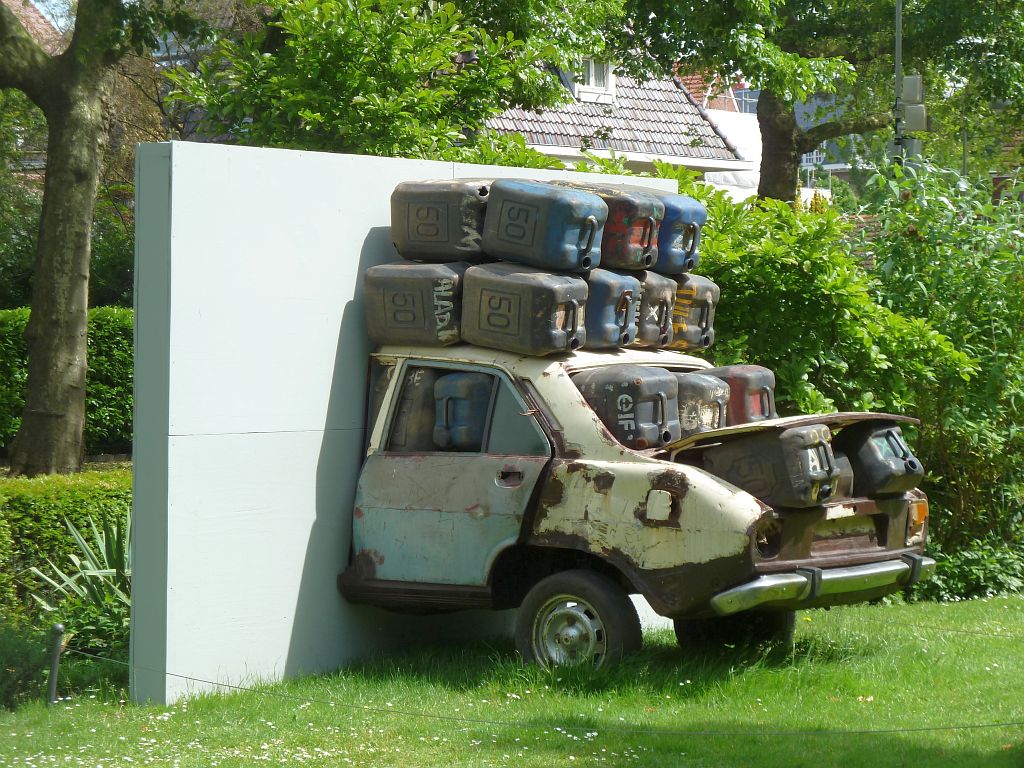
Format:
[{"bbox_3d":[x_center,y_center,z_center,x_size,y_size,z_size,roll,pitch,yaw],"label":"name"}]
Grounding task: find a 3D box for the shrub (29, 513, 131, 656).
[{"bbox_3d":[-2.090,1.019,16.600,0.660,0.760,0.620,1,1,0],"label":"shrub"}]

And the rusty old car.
[{"bbox_3d":[0.603,0.612,15.240,2.260,1.530,1.690,1,1,35],"label":"rusty old car"}]

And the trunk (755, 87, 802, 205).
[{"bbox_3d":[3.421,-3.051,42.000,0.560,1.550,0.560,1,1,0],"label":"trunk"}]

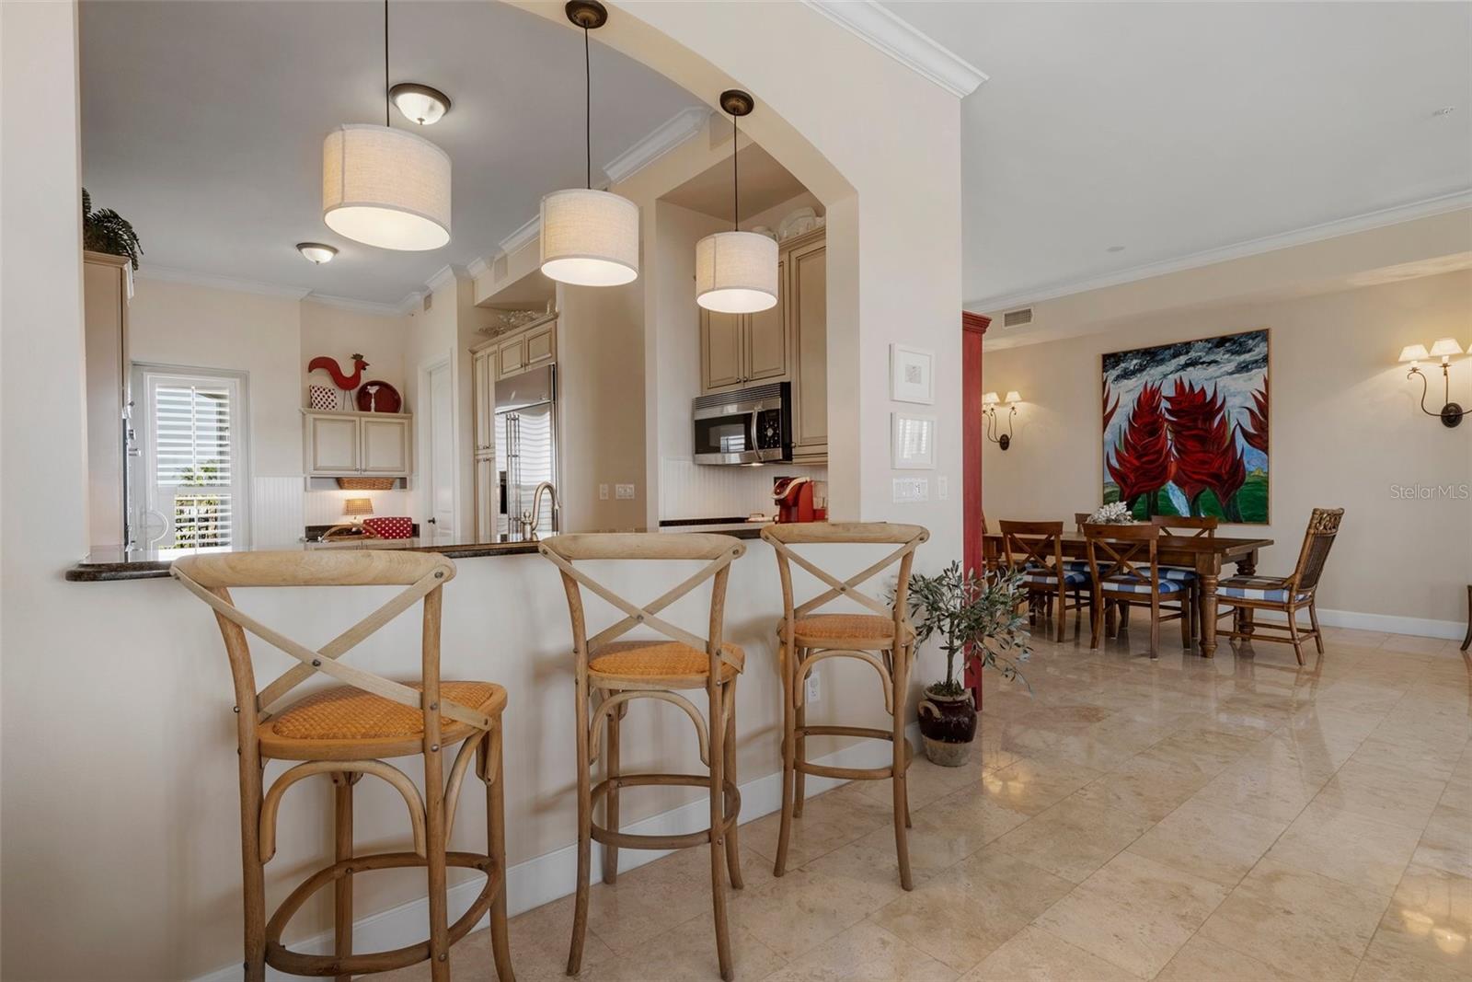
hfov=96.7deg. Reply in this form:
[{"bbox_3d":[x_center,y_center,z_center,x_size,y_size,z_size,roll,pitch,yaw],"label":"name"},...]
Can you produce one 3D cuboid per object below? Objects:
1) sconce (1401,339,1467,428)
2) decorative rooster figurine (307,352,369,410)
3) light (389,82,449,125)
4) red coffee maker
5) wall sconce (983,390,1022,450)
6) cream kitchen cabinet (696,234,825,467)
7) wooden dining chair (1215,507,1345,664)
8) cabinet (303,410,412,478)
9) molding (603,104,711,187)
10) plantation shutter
[{"bbox_3d":[5.393,-0.808,4.931,0.320,0.659,0.540,-1,1,-41],"label":"sconce"},{"bbox_3d":[-4.068,-1.124,6.715,0.546,0.610,0.070,-1,1,-39],"label":"decorative rooster figurine"},{"bbox_3d":[-1.601,-1.934,3.327,0.295,0.135,0.295,-1,1,0],"label":"light"},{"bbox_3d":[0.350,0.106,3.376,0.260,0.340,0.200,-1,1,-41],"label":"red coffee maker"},{"bbox_3d":[3.039,-0.799,7.592,0.320,0.659,0.540,-1,1,-41],"label":"wall sconce"},{"bbox_3d":[0.268,-0.708,3.613,0.340,1.135,1.220,-1,1,-41],"label":"cream kitchen cabinet"},{"bbox_3d":[3.826,0.637,4.663,0.530,1.035,0.660,-1,1,-39],"label":"wooden dining chair"},{"bbox_3d":[-3.794,-0.460,6.591,0.950,0.620,0.350,-1,1,-38],"label":"cabinet"},{"bbox_3d":[-0.513,-1.976,3.801,0.092,0.092,0.860,-1,1,-41],"label":"molding"},{"bbox_3d":[-5.155,-0.010,6.233,0.834,2.320,0.080,-1,1,-39],"label":"plantation shutter"}]

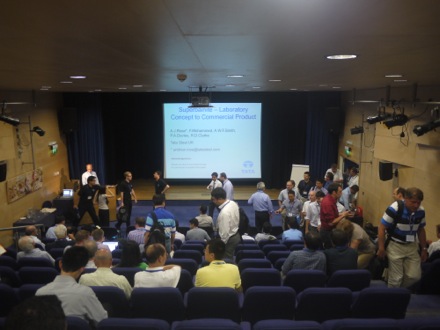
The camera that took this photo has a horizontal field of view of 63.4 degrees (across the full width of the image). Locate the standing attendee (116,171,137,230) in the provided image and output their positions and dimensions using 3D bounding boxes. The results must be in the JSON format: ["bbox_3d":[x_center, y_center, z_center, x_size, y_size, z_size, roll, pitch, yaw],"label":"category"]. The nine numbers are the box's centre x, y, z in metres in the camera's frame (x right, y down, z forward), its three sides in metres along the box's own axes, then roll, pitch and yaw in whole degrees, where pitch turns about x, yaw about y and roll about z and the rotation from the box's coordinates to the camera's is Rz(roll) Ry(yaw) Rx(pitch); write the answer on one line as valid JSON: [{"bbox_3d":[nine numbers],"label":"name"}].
[{"bbox_3d":[-2.797,1.063,10.611,0.500,1.750,0.500,5,11,28],"label":"standing attendee"}]

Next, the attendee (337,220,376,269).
[{"bbox_3d":[1.975,1.397,5.254,0.640,1.220,0.480,-6,11,-29],"label":"attendee"}]

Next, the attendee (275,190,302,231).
[{"bbox_3d":[1.684,1.437,8.685,0.620,1.670,0.450,3,10,20],"label":"attendee"}]

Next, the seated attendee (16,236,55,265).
[{"bbox_3d":[-2.680,1.536,5.450,0.550,1.180,0.750,1,10,9],"label":"seated attendee"}]

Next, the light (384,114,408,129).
[{"bbox_3d":[3.666,-0.904,7.400,0.210,0.220,0.500,-9,-4,-41],"label":"light"}]

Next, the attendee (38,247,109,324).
[{"bbox_3d":[-1.140,1.251,2.930,0.560,1.240,0.750,1,10,11],"label":"attendee"}]

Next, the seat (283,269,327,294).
[{"bbox_3d":[0.983,1.605,4.432,0.500,0.920,0.600,0,10,1],"label":"seat"}]

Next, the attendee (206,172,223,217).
[{"bbox_3d":[-0.172,1.084,11.114,0.500,1.700,0.380,-1,10,-8],"label":"attendee"}]

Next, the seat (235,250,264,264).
[{"bbox_3d":[0.521,1.806,6.295,0.520,0.830,0.500,0,10,0],"label":"seat"}]

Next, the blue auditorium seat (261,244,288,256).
[{"bbox_3d":[0.997,1.840,6.668,0.500,0.820,0.520,0,4,1],"label":"blue auditorium seat"}]

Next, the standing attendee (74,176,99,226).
[{"bbox_3d":[-3.953,1.167,10.758,0.800,1.670,0.550,-2,5,-30],"label":"standing attendee"}]

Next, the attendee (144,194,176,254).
[{"bbox_3d":[-0.879,1.268,5.358,0.500,1.650,0.400,0,4,6],"label":"attendee"}]

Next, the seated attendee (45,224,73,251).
[{"bbox_3d":[-2.566,1.566,5.962,0.520,1.220,0.750,0,4,3],"label":"seated attendee"}]

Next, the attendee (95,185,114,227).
[{"bbox_3d":[-3.299,1.357,10.122,0.460,1.500,0.450,-6,11,-30],"label":"attendee"}]

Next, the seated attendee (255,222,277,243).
[{"bbox_3d":[0.995,1.804,7.960,0.500,1.200,0.750,0,10,1],"label":"seated attendee"}]

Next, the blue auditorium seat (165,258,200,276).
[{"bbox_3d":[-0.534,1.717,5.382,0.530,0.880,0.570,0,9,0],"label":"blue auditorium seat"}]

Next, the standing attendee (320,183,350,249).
[{"bbox_3d":[1.826,1.199,5.714,0.480,1.830,0.500,0,4,-5],"label":"standing attendee"}]

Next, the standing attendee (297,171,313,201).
[{"bbox_3d":[2.643,1.072,11.066,0.500,1.740,0.340,1,10,8],"label":"standing attendee"}]

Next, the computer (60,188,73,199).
[{"bbox_3d":[-5.132,0.964,12.009,0.340,0.250,0.280,-1,4,-8],"label":"computer"}]

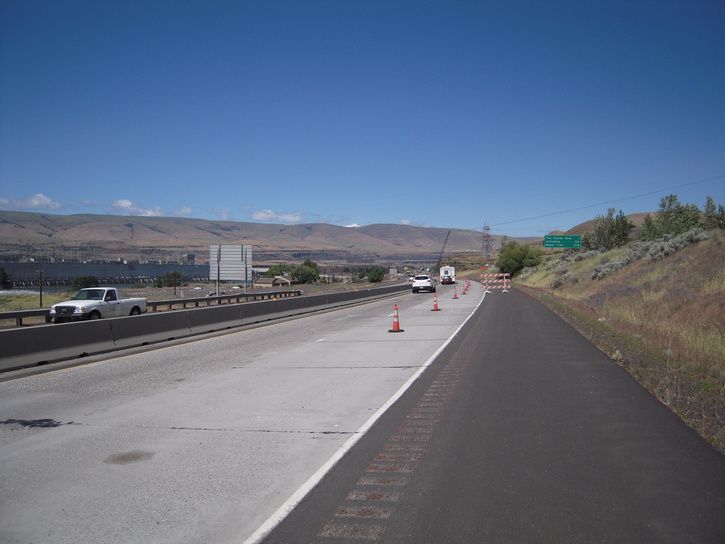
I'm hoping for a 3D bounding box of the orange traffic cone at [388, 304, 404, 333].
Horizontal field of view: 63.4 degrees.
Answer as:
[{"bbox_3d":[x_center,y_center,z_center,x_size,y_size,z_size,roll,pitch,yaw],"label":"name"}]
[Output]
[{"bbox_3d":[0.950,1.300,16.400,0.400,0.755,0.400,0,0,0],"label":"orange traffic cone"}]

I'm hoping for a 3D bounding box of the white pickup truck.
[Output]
[{"bbox_3d":[-12.250,1.540,27.700,1.800,1.680,4.850,0,0,13],"label":"white pickup truck"}]

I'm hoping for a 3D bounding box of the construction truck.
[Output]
[{"bbox_3d":[14.950,0.580,103.400,2.400,3.100,7.000,0,0,10],"label":"construction truck"}]

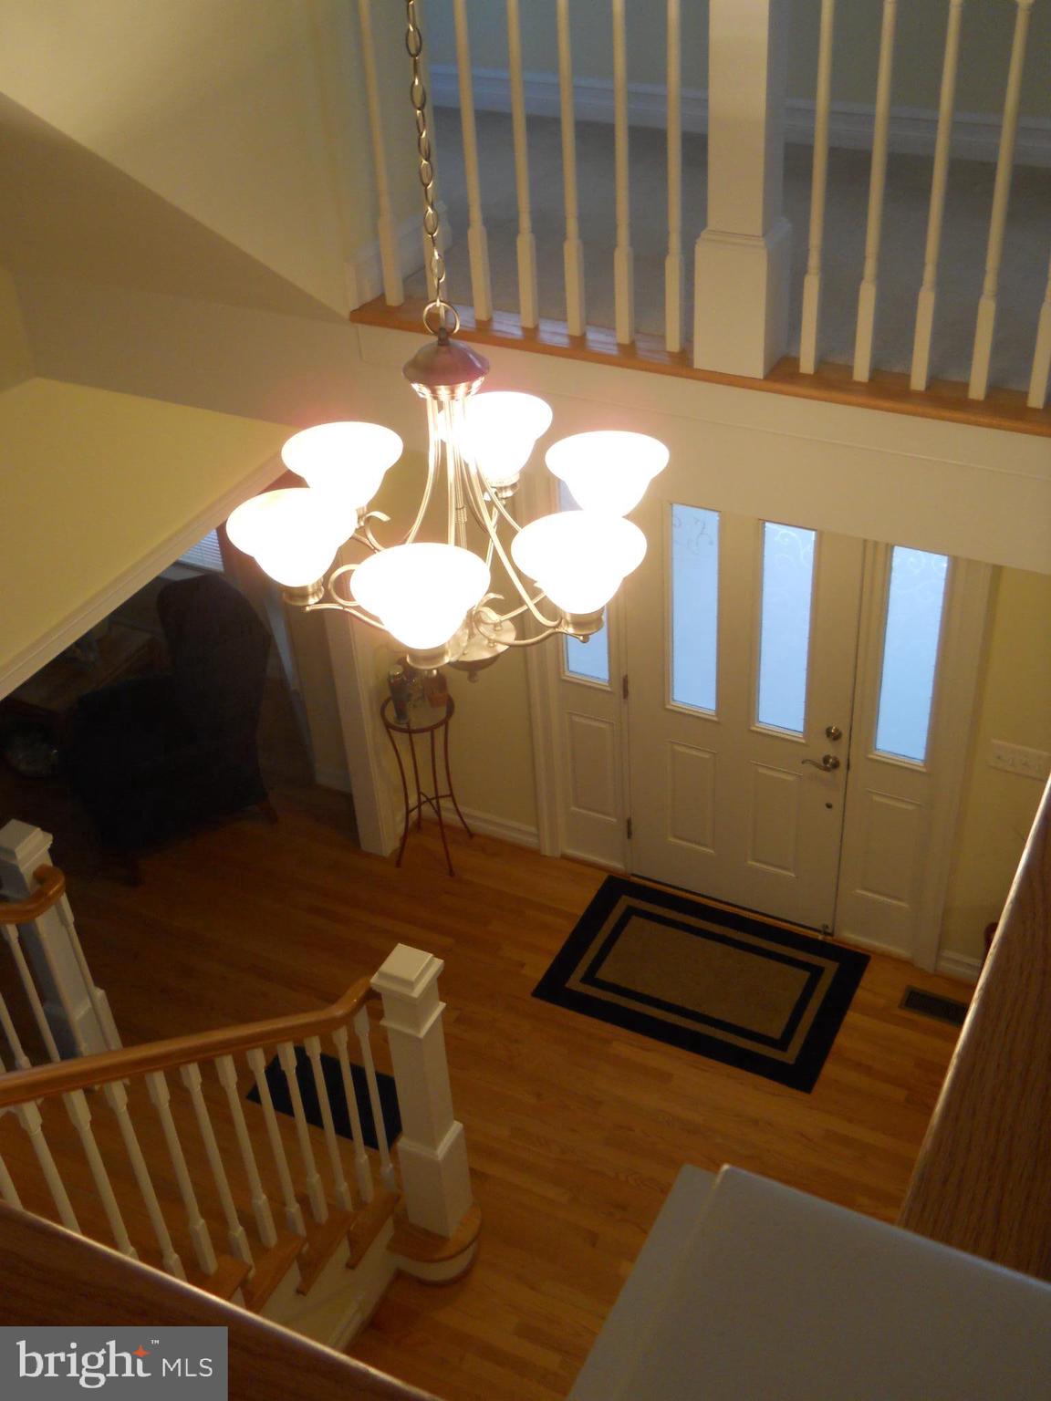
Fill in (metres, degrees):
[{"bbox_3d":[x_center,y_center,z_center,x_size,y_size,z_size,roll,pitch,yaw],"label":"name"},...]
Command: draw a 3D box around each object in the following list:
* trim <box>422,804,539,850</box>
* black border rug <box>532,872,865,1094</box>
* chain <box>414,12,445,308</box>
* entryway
[{"bbox_3d":[-0.216,0.554,6.839,0.630,0.125,0.022,15,42,23],"label":"trim"},{"bbox_3d":[0.717,1.120,6.106,1.175,0.010,0.738,15,42,23],"label":"black border rug"},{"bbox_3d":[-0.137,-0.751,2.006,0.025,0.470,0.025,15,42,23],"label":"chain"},{"bbox_3d":[0.804,0.033,5.751,1.780,2.140,0.130,15,42,23],"label":"entryway"}]

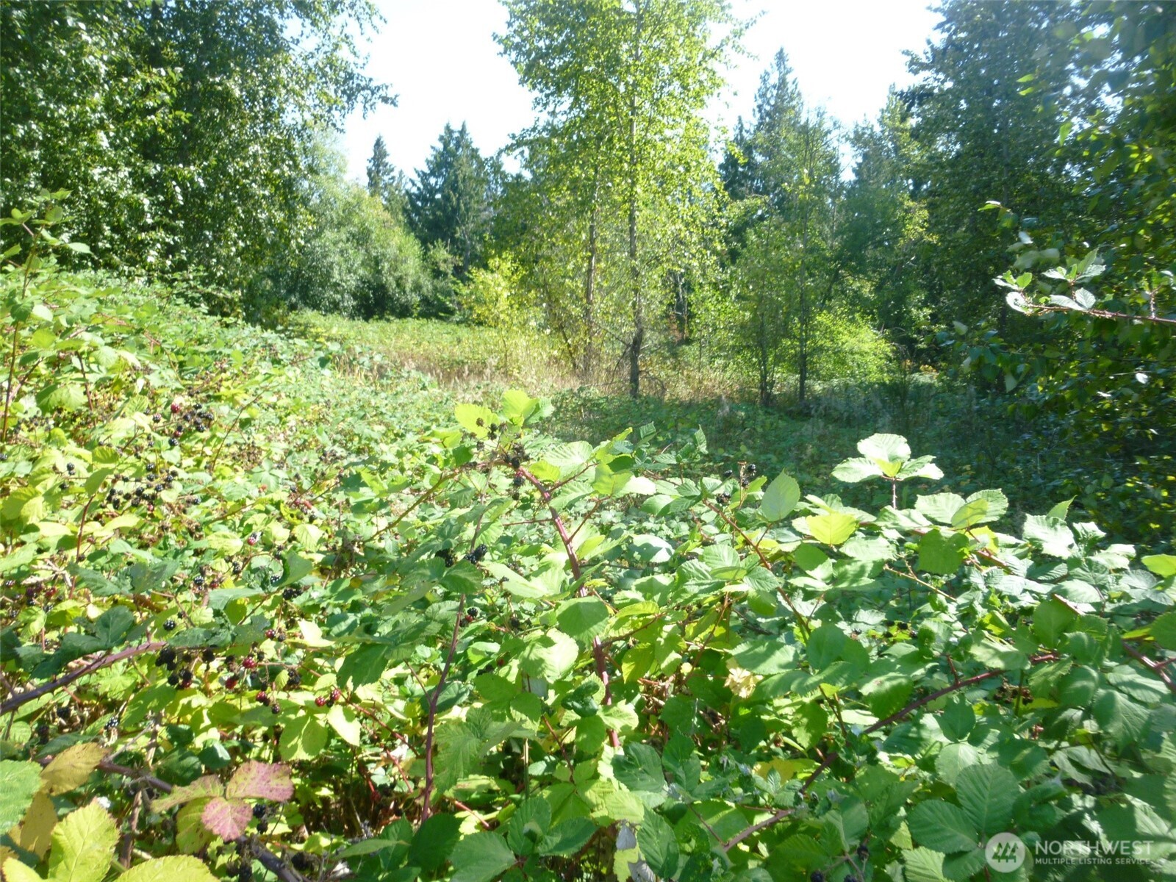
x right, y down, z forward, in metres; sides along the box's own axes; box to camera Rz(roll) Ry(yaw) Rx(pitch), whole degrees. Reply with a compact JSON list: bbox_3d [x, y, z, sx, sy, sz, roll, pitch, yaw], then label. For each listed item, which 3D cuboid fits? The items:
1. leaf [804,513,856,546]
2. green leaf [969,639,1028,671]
[{"bbox_3d":[0.372,0.135,1.300,0.075,0.020,0.072,7,48,6],"label":"leaf"},{"bbox_3d":[0.581,0.302,1.200,0.075,0.018,0.070,15,39,20],"label":"green leaf"}]

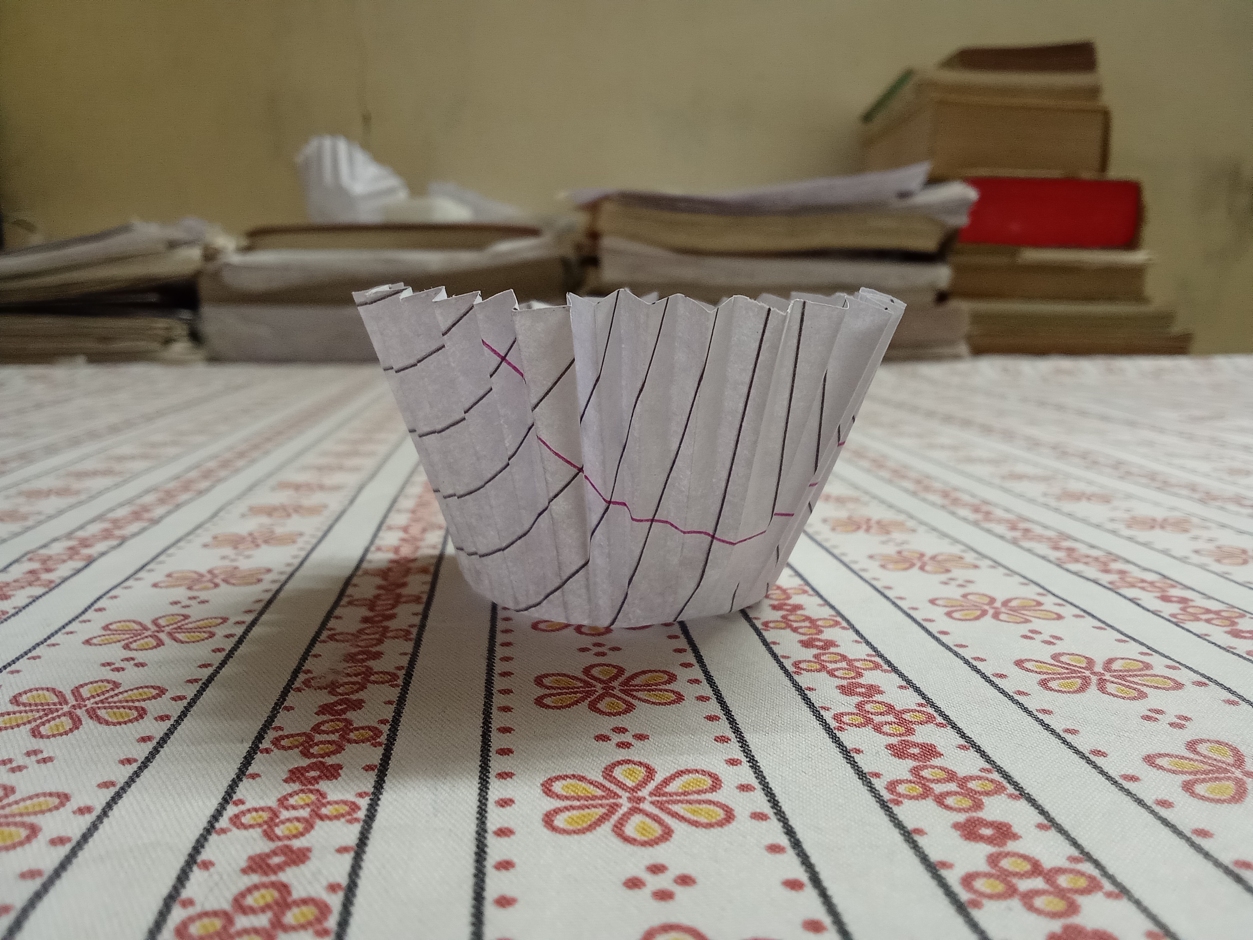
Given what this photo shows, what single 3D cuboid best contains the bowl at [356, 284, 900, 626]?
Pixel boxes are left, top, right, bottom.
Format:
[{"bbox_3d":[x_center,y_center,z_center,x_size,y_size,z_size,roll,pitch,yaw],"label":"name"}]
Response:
[{"bbox_3d":[0.000,-0.004,0.135,0.069,0.038,0.069,0,10,0],"label":"bowl"}]

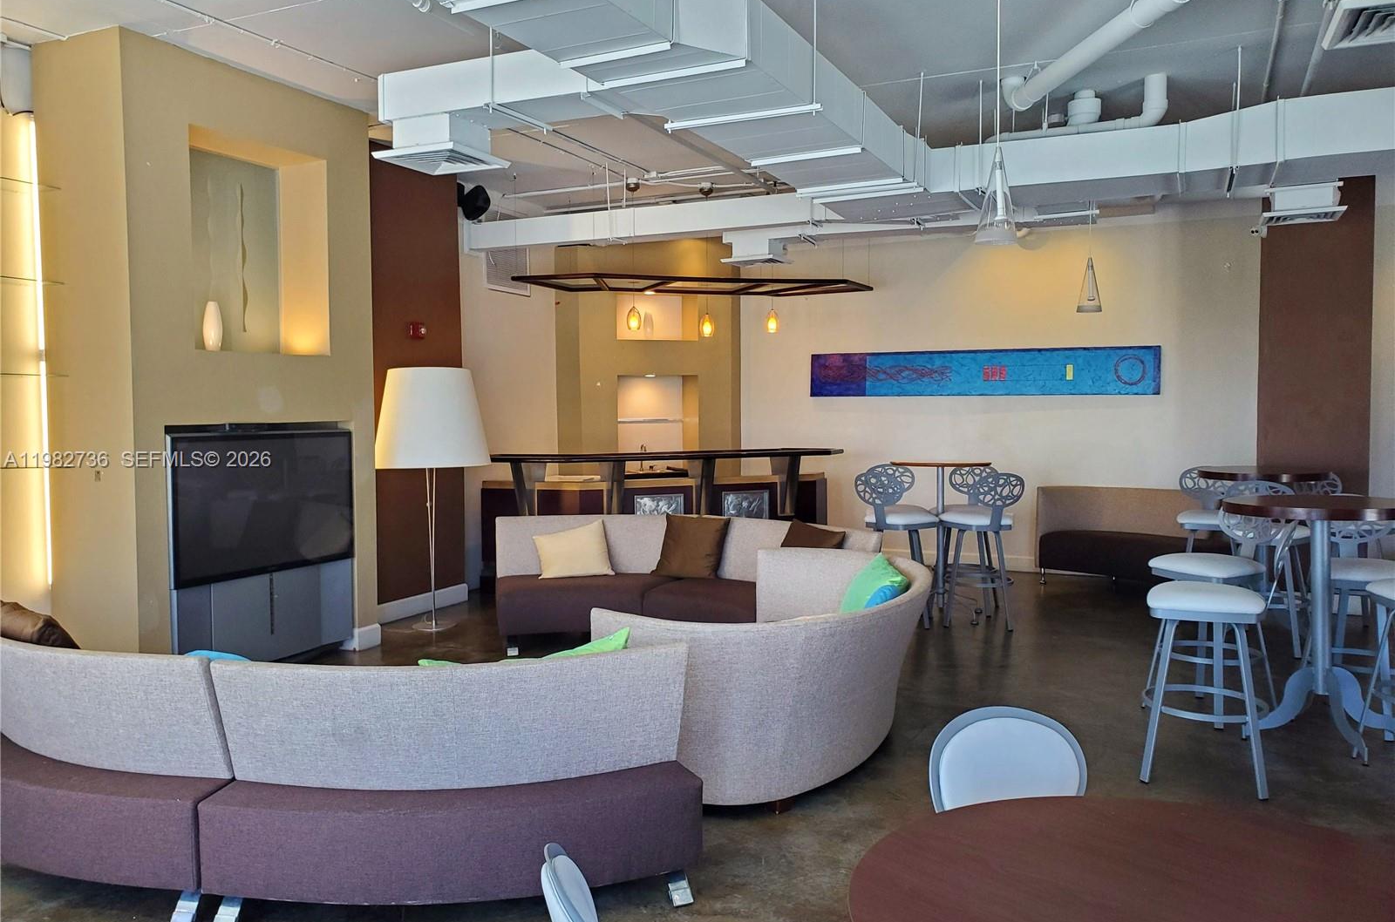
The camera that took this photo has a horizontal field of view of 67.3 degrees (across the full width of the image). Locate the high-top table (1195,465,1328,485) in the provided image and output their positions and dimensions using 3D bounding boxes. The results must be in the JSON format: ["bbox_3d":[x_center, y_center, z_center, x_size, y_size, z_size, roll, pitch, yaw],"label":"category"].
[{"bbox_3d":[3.709,0.589,6.876,0.880,1.055,0.880,1,3,25],"label":"high-top table"}]

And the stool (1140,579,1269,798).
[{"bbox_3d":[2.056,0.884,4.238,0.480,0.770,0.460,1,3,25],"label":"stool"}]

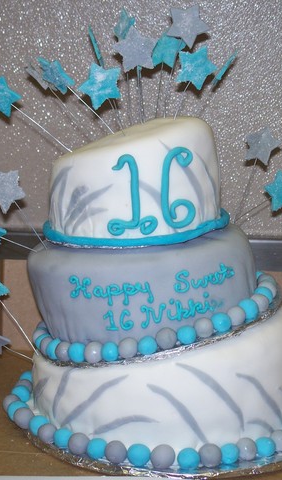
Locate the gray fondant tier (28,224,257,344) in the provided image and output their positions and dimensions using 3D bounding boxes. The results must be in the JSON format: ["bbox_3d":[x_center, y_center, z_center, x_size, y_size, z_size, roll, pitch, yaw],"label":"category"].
[{"bbox_3d":[0.002,0.031,1.033,0.212,0.086,0.212,-8,12,-5],"label":"gray fondant tier"}]

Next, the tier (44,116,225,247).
[{"bbox_3d":[-0.005,-0.057,1.012,0.167,0.092,0.167,-5,12,-10],"label":"tier"}]

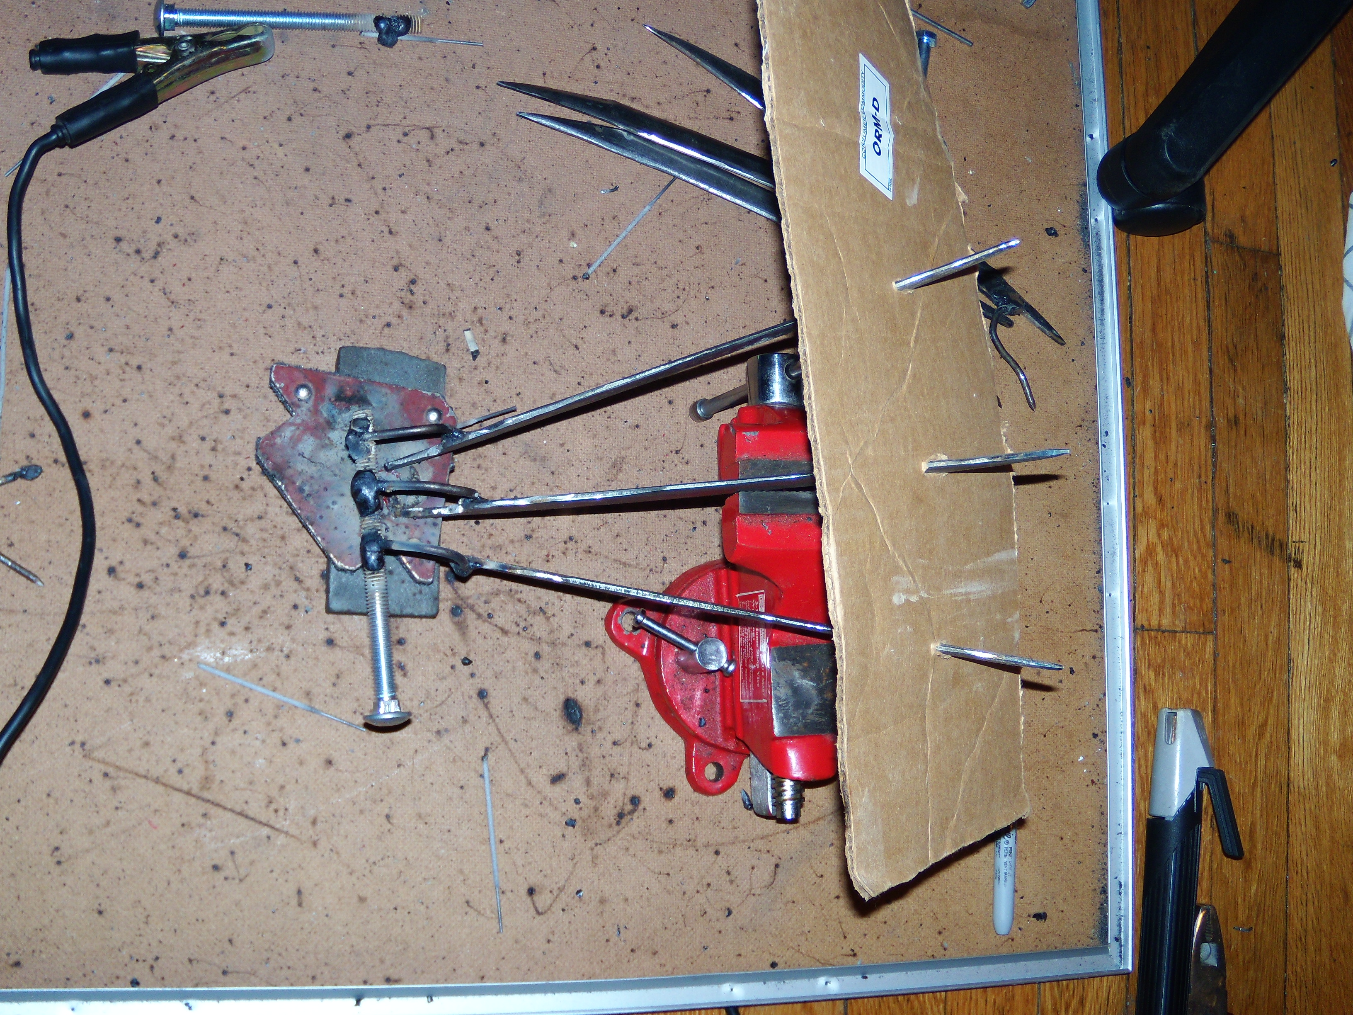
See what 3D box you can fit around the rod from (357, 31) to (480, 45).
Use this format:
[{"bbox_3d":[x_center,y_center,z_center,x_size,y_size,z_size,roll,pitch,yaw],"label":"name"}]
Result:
[{"bbox_3d":[-0.122,-0.223,0.670,0.058,0.002,0.002,-2,84,-19],"label":"rod"}]

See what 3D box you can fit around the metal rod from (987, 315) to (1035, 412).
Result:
[{"bbox_3d":[0.178,-0.077,0.742,0.015,0.010,0.053,-20,90,-18],"label":"metal rod"}]

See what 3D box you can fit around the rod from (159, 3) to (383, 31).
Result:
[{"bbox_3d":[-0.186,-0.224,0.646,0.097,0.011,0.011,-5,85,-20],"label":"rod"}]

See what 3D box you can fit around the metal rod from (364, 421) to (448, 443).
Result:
[{"bbox_3d":[-0.114,-0.032,0.600,0.035,0.008,0.006,-7,85,-12],"label":"metal rod"}]

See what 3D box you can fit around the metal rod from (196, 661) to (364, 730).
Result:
[{"bbox_3d":[-0.173,0.084,0.619,0.078,0.002,0.002,24,77,-14],"label":"metal rod"}]

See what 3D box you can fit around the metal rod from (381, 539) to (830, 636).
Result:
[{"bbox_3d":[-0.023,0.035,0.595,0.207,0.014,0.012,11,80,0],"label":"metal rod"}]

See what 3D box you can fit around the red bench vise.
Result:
[{"bbox_3d":[0.042,0.035,0.631,0.132,0.122,0.205,2,83,-17],"label":"red bench vise"}]

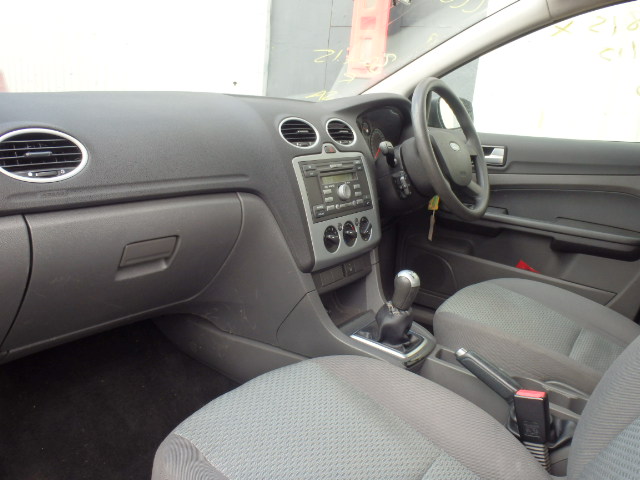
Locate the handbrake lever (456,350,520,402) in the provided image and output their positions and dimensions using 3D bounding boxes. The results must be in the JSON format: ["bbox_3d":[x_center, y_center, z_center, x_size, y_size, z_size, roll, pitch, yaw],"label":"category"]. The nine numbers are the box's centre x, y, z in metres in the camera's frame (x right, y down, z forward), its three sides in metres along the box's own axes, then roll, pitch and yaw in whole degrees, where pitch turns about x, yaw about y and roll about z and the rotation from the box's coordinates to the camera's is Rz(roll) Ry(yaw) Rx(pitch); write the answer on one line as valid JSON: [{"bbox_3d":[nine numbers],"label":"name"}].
[{"bbox_3d":[0.281,0.224,0.840,0.142,0.035,0.032,36,28,24],"label":"handbrake lever"}]

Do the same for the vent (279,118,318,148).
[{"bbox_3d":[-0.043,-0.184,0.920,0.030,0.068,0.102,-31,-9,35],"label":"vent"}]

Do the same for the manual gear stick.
[{"bbox_3d":[0.144,0.122,0.939,0.066,0.134,0.062,15,18,32],"label":"manual gear stick"}]

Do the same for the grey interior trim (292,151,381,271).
[{"bbox_3d":[0.030,-0.070,0.974,0.036,0.220,0.228,-9,4,36],"label":"grey interior trim"}]

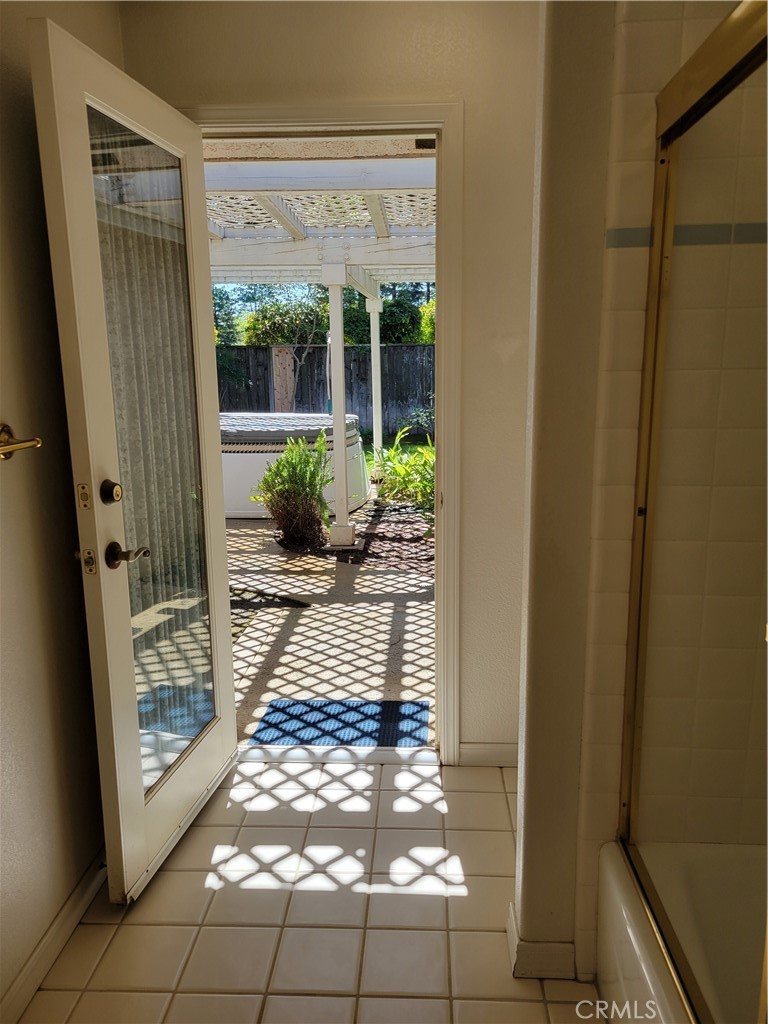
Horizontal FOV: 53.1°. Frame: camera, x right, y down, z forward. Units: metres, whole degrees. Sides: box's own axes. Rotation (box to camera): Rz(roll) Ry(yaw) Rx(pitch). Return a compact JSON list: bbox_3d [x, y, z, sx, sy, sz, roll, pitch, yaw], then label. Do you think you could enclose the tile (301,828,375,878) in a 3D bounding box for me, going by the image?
[{"bbox_3d":[-0.131,0.965,2.187,0.199,0.010,0.199,0,11,3],"label":"tile"}]

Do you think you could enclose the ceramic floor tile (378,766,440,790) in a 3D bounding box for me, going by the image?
[{"bbox_3d":[0.092,0.893,2.570,0.197,0.010,0.151,-1,12,3],"label":"ceramic floor tile"}]

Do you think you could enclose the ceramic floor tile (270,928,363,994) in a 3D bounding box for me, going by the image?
[{"bbox_3d":[-0.152,1.041,1.781,0.199,0.010,0.199,0,11,3],"label":"ceramic floor tile"}]

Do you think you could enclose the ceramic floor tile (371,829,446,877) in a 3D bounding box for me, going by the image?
[{"bbox_3d":[0.072,0.964,2.176,0.199,0.010,0.199,0,11,3],"label":"ceramic floor tile"}]

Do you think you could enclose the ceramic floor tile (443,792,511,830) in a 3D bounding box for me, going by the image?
[{"bbox_3d":[0.285,0.924,2.369,0.199,0.010,0.199,0,11,3],"label":"ceramic floor tile"}]

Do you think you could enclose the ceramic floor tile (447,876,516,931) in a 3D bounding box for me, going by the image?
[{"bbox_3d":[0.264,0.999,1.955,0.198,0.010,0.198,0,12,3],"label":"ceramic floor tile"}]

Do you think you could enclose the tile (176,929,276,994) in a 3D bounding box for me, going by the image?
[{"bbox_3d":[-0.354,1.042,1.791,0.199,0.010,0.199,0,11,3],"label":"tile"}]

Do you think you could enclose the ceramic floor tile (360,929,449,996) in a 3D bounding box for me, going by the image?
[{"bbox_3d":[0.051,1.052,1.791,0.197,0.010,0.197,-1,12,3],"label":"ceramic floor tile"}]

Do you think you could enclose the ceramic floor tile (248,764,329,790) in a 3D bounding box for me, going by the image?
[{"bbox_3d":[-0.312,0.883,2.559,0.198,0.010,0.155,0,12,3],"label":"ceramic floor tile"}]

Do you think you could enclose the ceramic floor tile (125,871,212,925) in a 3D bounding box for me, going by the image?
[{"bbox_3d":[-0.551,1.017,2.025,0.197,0.010,0.197,-1,12,3],"label":"ceramic floor tile"}]

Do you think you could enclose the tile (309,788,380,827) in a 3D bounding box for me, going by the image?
[{"bbox_3d":[-0.119,0.919,2.372,0.198,0.010,0.198,0,12,3],"label":"tile"}]

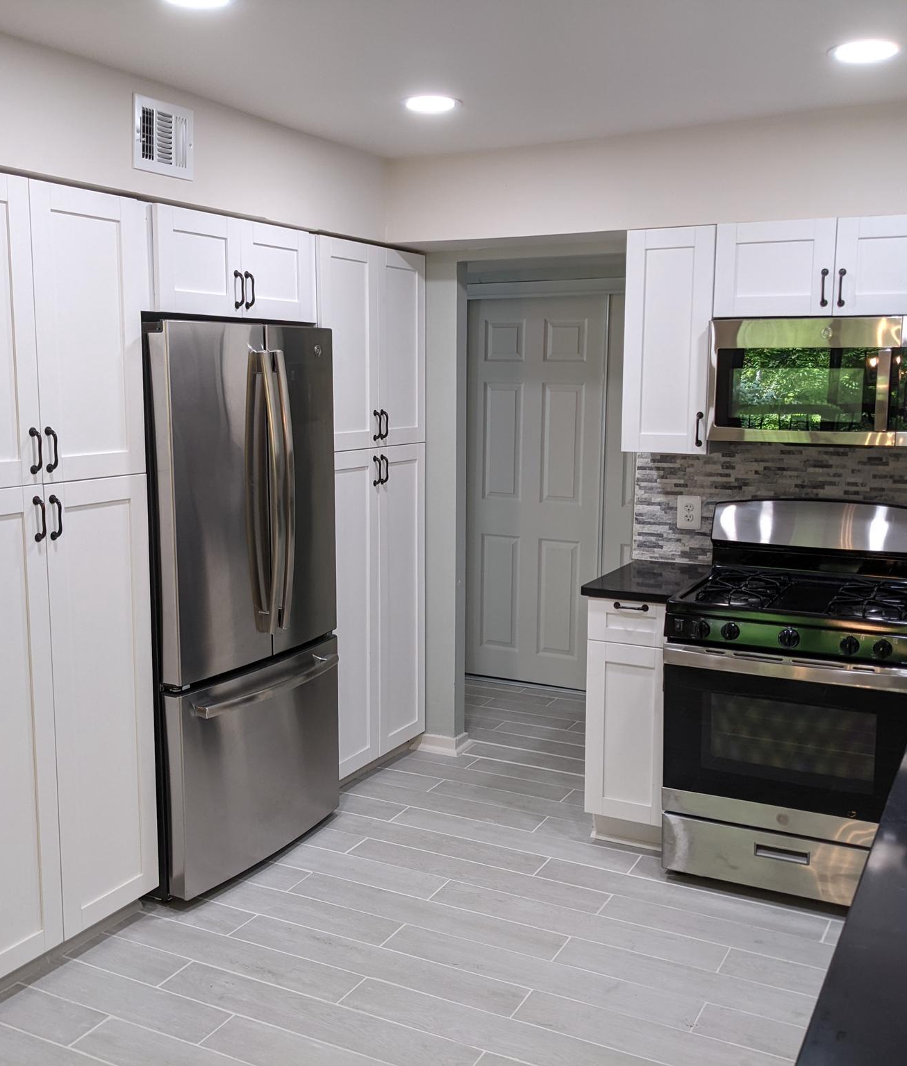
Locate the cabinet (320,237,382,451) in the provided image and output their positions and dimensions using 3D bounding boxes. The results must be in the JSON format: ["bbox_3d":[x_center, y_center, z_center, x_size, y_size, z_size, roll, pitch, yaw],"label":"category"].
[{"bbox_3d":[-0.388,-0.685,4.107,0.024,0.760,0.388,4,9,27],"label":"cabinet"}]

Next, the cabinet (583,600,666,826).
[{"bbox_3d":[0.731,0.578,3.985,0.305,0.776,0.608,5,9,27],"label":"cabinet"}]

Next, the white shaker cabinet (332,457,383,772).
[{"bbox_3d":[-0.373,0.312,4.237,0.050,1.253,0.373,5,9,27],"label":"white shaker cabinet"}]

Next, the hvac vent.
[{"bbox_3d":[-0.812,-1.109,3.122,0.022,0.196,0.244,4,9,27],"label":"hvac vent"}]

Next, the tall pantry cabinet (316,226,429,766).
[{"bbox_3d":[-0.565,-0.089,4.493,0.617,2.055,0.756,5,9,27],"label":"tall pantry cabinet"}]

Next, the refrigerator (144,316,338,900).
[{"bbox_3d":[-0.872,0.207,3.735,0.745,1.785,0.840,5,9,27],"label":"refrigerator"}]

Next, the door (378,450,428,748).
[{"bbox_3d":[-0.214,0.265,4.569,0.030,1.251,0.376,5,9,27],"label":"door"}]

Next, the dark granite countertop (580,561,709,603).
[{"bbox_3d":[0.708,0.170,3.942,0.320,0.033,0.627,4,9,27],"label":"dark granite countertop"}]

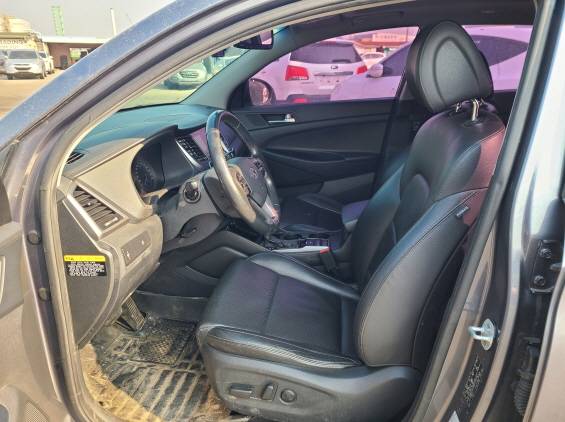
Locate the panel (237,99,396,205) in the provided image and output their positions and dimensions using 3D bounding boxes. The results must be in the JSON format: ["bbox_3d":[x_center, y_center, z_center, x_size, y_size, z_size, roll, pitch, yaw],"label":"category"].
[{"bbox_3d":[0.107,-0.273,2.251,0.900,0.640,0.130,2,20,7],"label":"panel"}]

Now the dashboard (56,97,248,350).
[{"bbox_3d":[-0.493,-0.134,1.627,0.550,0.530,1.420,2,20,7],"label":"dashboard"}]

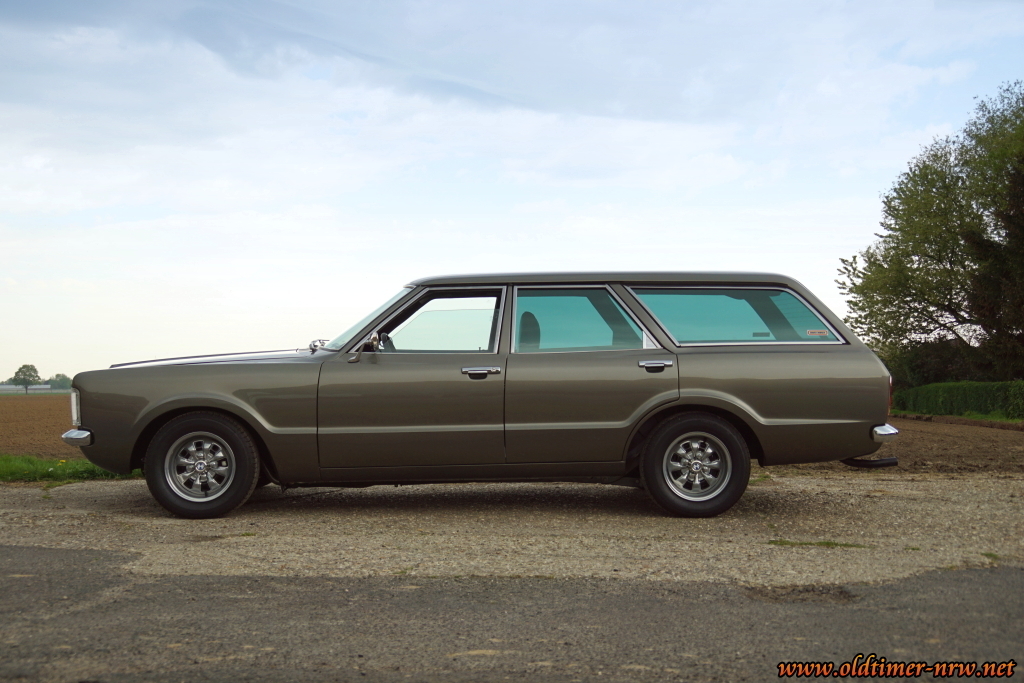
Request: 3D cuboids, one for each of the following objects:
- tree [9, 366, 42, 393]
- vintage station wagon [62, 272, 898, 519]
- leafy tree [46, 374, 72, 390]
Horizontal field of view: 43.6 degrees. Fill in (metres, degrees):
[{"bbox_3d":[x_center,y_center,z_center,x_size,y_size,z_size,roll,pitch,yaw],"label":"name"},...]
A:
[{"bbox_3d":[-121.615,9.499,320.000,8.400,7.500,8.200,0,-2,0],"label":"tree"},{"bbox_3d":[-0.169,0.245,7.438,4.380,1.340,1.700,0,0,-2],"label":"vintage station wagon"},{"bbox_3d":[-155.191,14.264,440.000,9.200,6.200,8.500,0,-2,0],"label":"leafy tree"}]

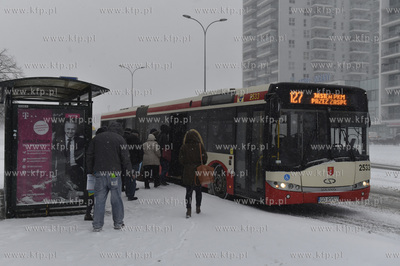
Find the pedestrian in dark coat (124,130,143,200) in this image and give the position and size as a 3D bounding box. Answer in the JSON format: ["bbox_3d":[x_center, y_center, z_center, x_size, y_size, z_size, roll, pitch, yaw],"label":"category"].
[{"bbox_3d":[-1.575,0.765,10.950,0.520,1.670,0.400,0,0,38],"label":"pedestrian in dark coat"}]

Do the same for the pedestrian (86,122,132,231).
[{"bbox_3d":[-1.493,0.722,7.650,0.720,1.757,0.480,0,0,10],"label":"pedestrian"}]

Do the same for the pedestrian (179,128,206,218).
[{"bbox_3d":[-0.142,0.790,8.800,0.540,1.630,0.450,0,0,-3],"label":"pedestrian"}]

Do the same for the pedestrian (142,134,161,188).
[{"bbox_3d":[-1.363,0.842,13.100,0.500,1.520,0.360,0,0,25],"label":"pedestrian"}]

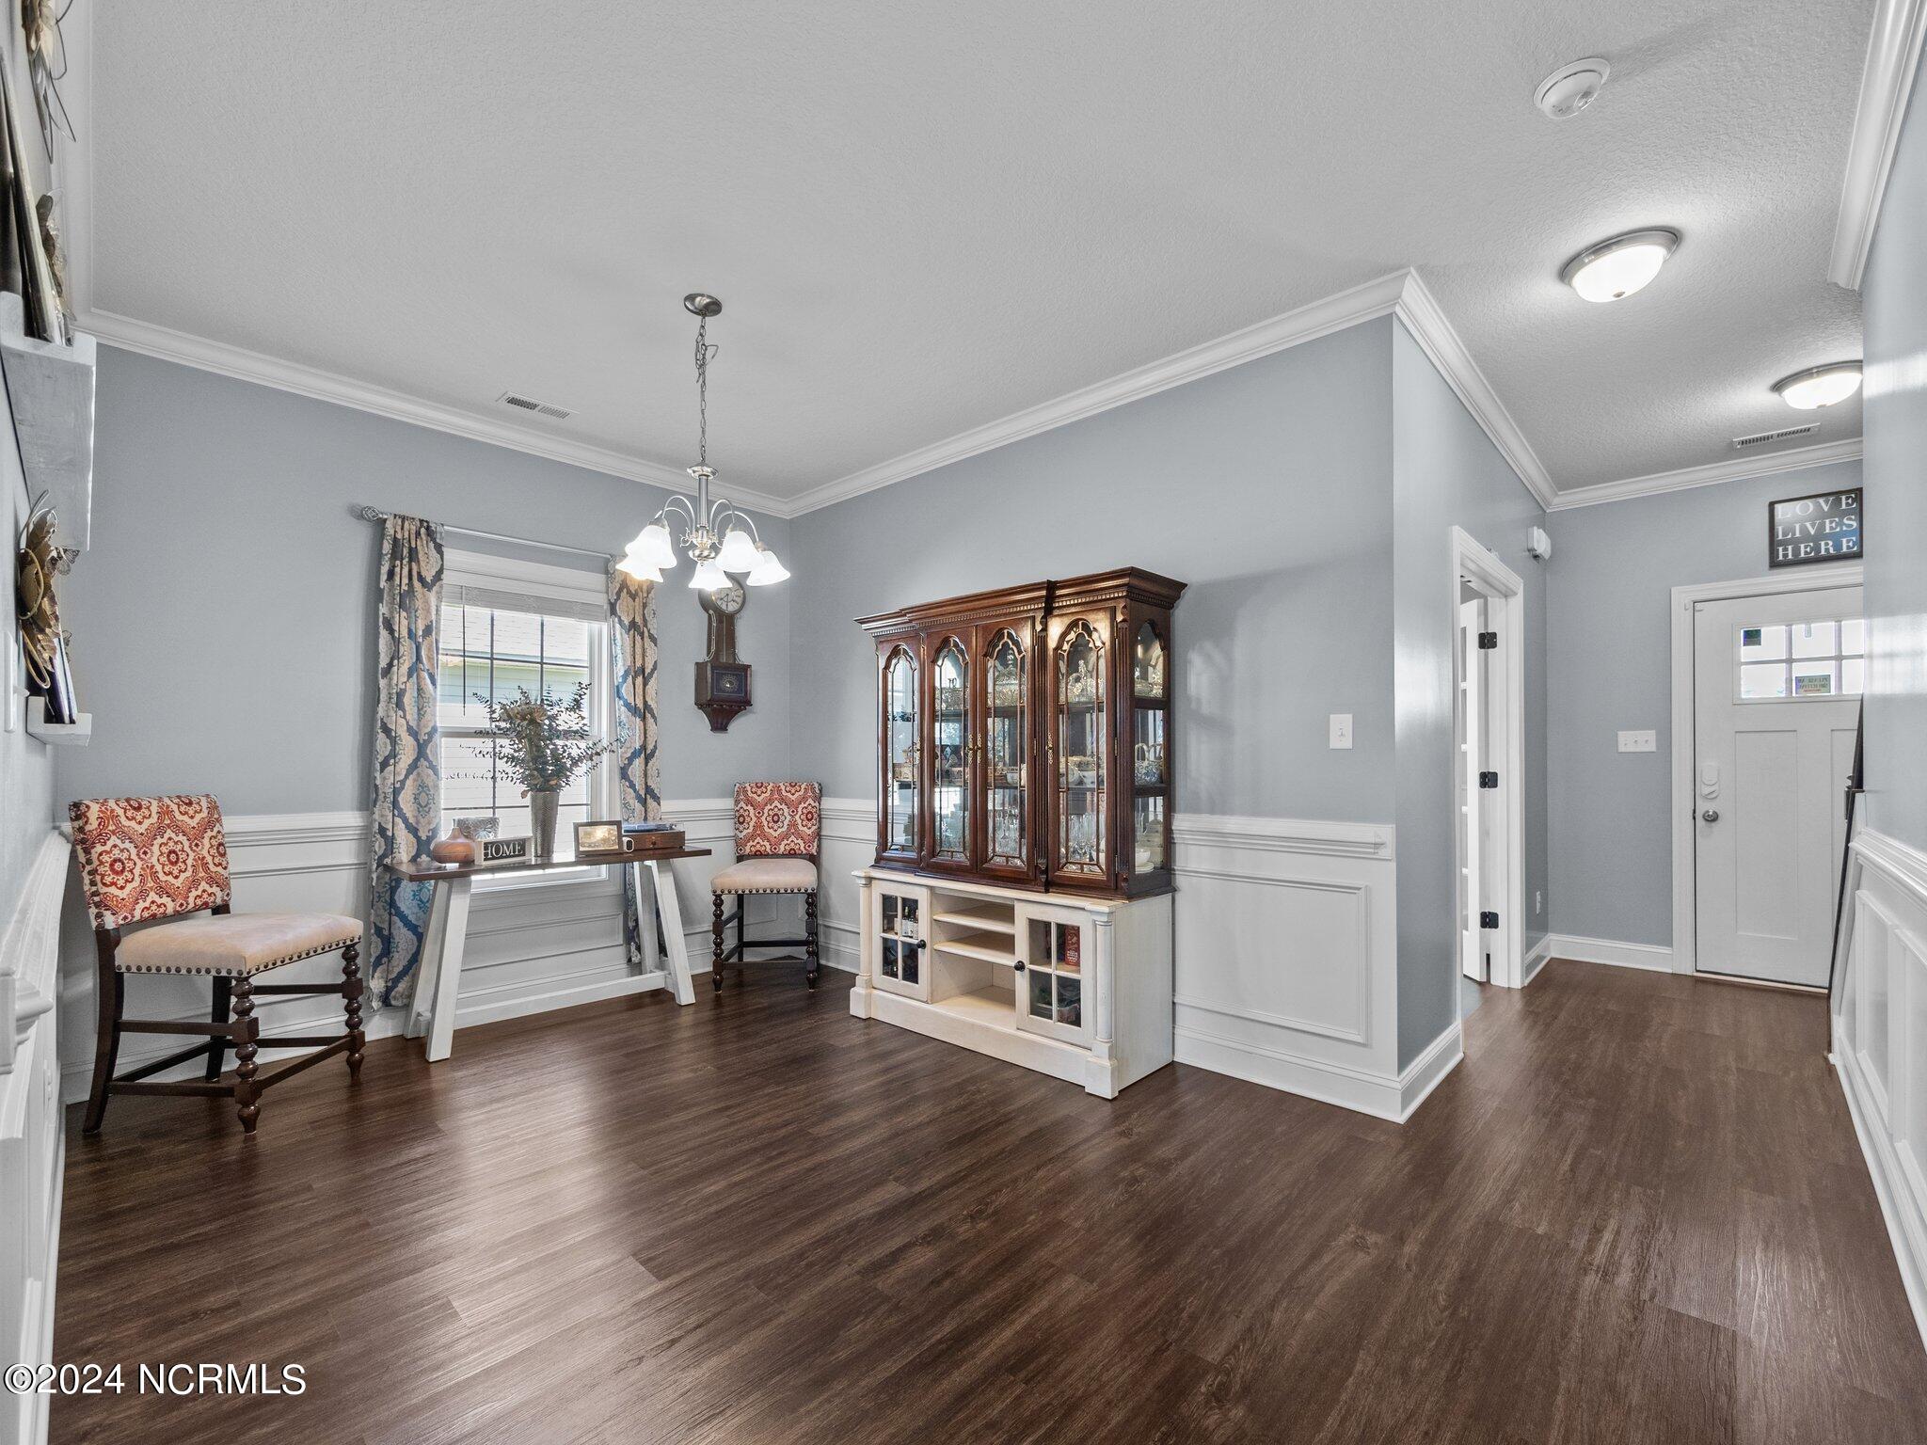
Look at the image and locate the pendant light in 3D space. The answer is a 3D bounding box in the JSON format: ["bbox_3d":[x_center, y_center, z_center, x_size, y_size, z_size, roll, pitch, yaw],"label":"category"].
[{"bbox_3d":[-0.888,-0.964,2.665,0.570,0.940,0.570,-2,-3,44],"label":"pendant light"}]

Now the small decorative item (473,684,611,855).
[{"bbox_3d":[-1.844,0.219,3.427,0.480,0.760,0.520,-2,-3,44],"label":"small decorative item"}]

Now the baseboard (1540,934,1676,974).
[{"bbox_3d":[3.740,1.336,4.510,0.550,0.136,0.020,-1,-1,44],"label":"baseboard"}]

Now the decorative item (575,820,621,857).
[{"bbox_3d":[-1.690,0.537,3.610,0.207,0.157,0.060,1,-2,-27],"label":"decorative item"}]

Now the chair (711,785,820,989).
[{"bbox_3d":[-1.035,0.858,4.220,0.500,1.040,0.580,1,-2,-6],"label":"chair"}]

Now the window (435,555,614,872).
[{"bbox_3d":[-2.154,0.039,3.763,0.100,1.580,0.960,-1,-1,44],"label":"window"}]

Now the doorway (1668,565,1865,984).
[{"bbox_3d":[4.360,0.310,3.982,1.091,2.141,0.141,-1,-1,44],"label":"doorway"}]

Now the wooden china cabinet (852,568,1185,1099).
[{"bbox_3d":[0.143,0.414,3.340,1.460,1.850,0.480,-2,-3,43],"label":"wooden china cabinet"}]

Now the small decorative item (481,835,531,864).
[{"bbox_3d":[-2.036,0.577,3.462,0.055,0.112,0.215,0,-1,31],"label":"small decorative item"}]

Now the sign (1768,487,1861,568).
[{"bbox_3d":[4.340,-0.981,3.963,0.338,0.356,0.030,-1,-1,44],"label":"sign"}]

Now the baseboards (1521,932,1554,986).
[{"bbox_3d":[3.215,1.320,4.350,0.025,0.138,0.830,-2,-3,45],"label":"baseboards"}]

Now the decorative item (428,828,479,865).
[{"bbox_3d":[-2.184,0.530,3.340,0.163,0.143,0.163,-2,-3,44],"label":"decorative item"}]

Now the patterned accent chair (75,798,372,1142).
[{"bbox_3d":[-2.490,0.781,2.660,0.580,1.040,0.490,0,-2,2],"label":"patterned accent chair"}]

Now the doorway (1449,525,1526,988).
[{"bbox_3d":[2.411,0.301,3.625,0.141,2.141,1.475,-1,-1,44],"label":"doorway"}]

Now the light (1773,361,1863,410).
[{"bbox_3d":[3.422,-1.323,3.109,0.283,0.131,0.283,-1,-1,44],"label":"light"}]

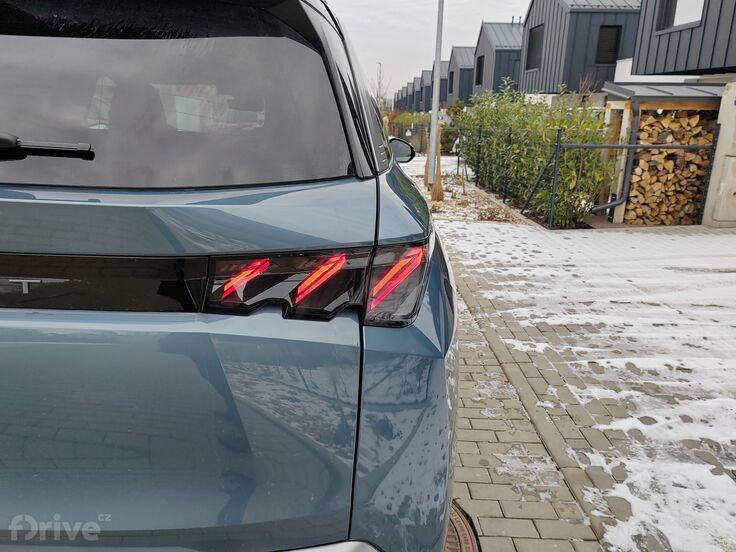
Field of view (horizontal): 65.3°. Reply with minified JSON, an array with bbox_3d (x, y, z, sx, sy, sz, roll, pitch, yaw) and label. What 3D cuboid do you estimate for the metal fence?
[{"bbox_3d":[3.530,-2.193,11.048,2.400,1.280,7.400,1,15,-1],"label":"metal fence"}]

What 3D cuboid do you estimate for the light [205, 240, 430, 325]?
[{"bbox_3d":[-0.076,0.020,1.002,0.380,0.150,0.160,1,15,-1],"label":"light"}]

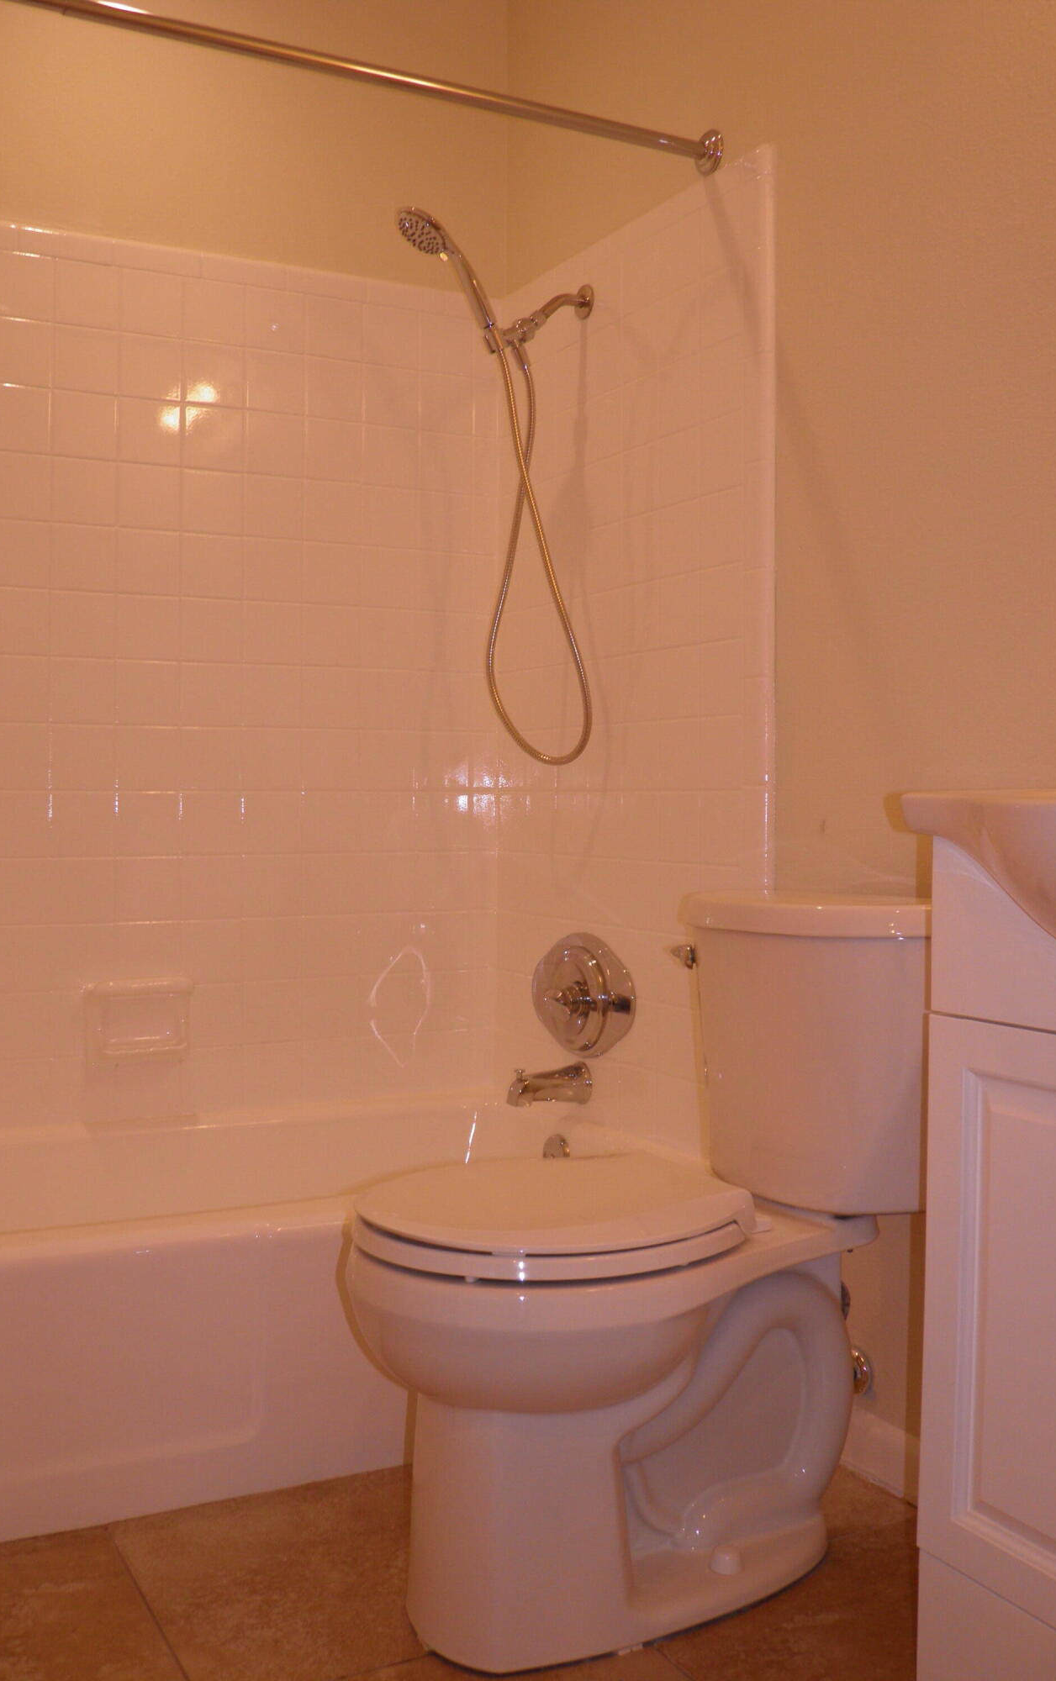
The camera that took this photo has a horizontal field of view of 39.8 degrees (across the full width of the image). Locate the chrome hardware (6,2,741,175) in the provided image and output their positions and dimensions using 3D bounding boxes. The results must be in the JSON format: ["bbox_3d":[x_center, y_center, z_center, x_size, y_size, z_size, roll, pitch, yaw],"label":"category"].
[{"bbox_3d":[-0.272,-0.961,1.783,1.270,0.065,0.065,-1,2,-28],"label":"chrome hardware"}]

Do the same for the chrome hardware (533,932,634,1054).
[{"bbox_3d":[0.061,0.261,2.454,0.068,0.205,0.330,-1,2,-28],"label":"chrome hardware"}]

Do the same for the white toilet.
[{"bbox_3d":[0.146,0.437,1.578,0.715,0.760,0.460,-1,2,-28],"label":"white toilet"}]

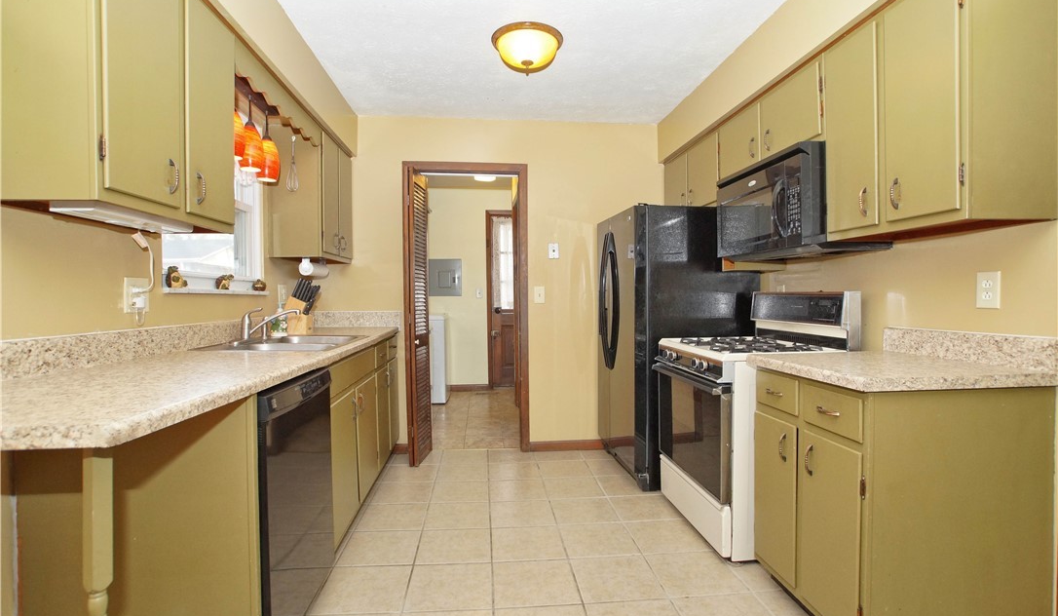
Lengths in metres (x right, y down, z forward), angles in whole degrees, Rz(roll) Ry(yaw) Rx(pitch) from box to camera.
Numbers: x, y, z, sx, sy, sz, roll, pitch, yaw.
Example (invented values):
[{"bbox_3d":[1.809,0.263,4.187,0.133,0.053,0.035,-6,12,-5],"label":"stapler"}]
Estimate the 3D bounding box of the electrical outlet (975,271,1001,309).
[{"bbox_3d":[1.525,-0.059,1.563,0.008,0.116,0.070,0,1,-6],"label":"electrical outlet"}]

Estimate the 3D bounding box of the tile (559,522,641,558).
[{"bbox_3d":[0.333,1.125,2.273,0.328,0.010,0.312,1,1,-6],"label":"tile"}]

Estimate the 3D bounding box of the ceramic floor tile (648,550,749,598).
[{"bbox_3d":[0.702,1.135,2.002,0.328,0.010,0.312,1,1,-6],"label":"ceramic floor tile"}]

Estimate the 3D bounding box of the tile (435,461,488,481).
[{"bbox_3d":[-0.437,1.097,3.122,0.328,0.010,0.312,1,1,-6],"label":"tile"}]

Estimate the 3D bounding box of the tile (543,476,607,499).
[{"bbox_3d":[0.277,1.095,2.853,0.333,0.010,0.305,0,1,-6],"label":"tile"}]

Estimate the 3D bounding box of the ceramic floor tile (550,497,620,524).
[{"bbox_3d":[0.306,1.118,2.592,0.337,0.010,0.304,0,1,-5],"label":"ceramic floor tile"}]

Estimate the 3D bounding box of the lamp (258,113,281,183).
[{"bbox_3d":[-1.321,-0.814,2.377,0.108,0.340,0.108,0,1,-5],"label":"lamp"}]

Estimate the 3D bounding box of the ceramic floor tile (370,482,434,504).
[{"bbox_3d":[-0.746,1.111,2.803,0.337,0.010,0.304,0,1,-5],"label":"ceramic floor tile"}]

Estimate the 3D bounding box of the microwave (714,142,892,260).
[{"bbox_3d":[1.217,-0.447,2.192,0.385,0.420,0.700,0,1,-5],"label":"microwave"}]

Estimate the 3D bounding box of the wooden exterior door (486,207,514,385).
[{"bbox_3d":[-0.041,-0.072,5.592,0.900,2.050,0.050,0,2,-6],"label":"wooden exterior door"}]

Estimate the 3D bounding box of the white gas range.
[{"bbox_3d":[1.133,0.512,2.475,0.690,1.165,0.760,0,1,-6],"label":"white gas range"}]

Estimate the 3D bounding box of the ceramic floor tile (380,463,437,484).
[{"bbox_3d":[-0.775,1.093,3.088,0.328,0.010,0.312,1,1,-6],"label":"ceramic floor tile"}]

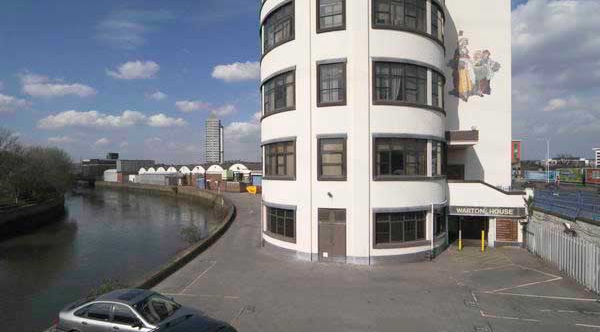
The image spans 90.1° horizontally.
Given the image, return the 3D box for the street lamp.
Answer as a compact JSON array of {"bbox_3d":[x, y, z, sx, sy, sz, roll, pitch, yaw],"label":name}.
[{"bbox_3d":[54.761,-0.992,66.000,0.650,9.700,0.550,-1,-1,20],"label":"street lamp"}]

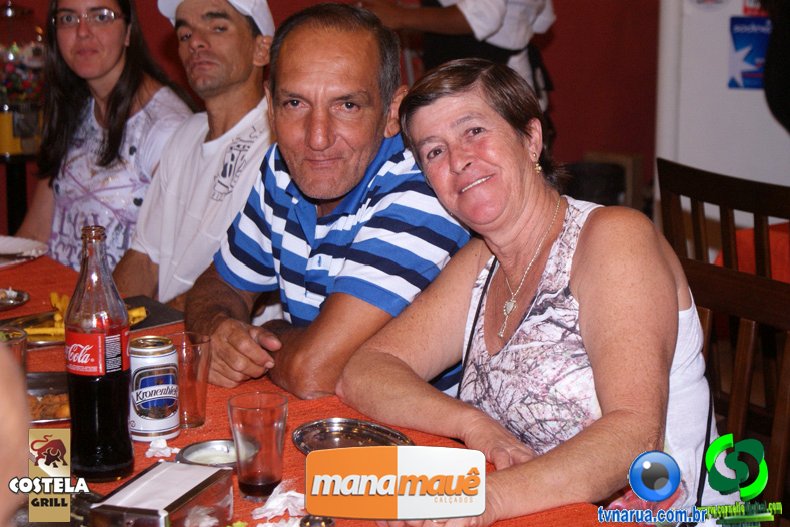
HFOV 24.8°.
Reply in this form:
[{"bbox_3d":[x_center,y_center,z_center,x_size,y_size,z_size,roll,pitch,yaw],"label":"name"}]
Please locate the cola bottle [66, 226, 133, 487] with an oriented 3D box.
[{"bbox_3d":[-0.346,0.104,2.103,0.075,0.295,0.075,-7,15,-29],"label":"cola bottle"}]

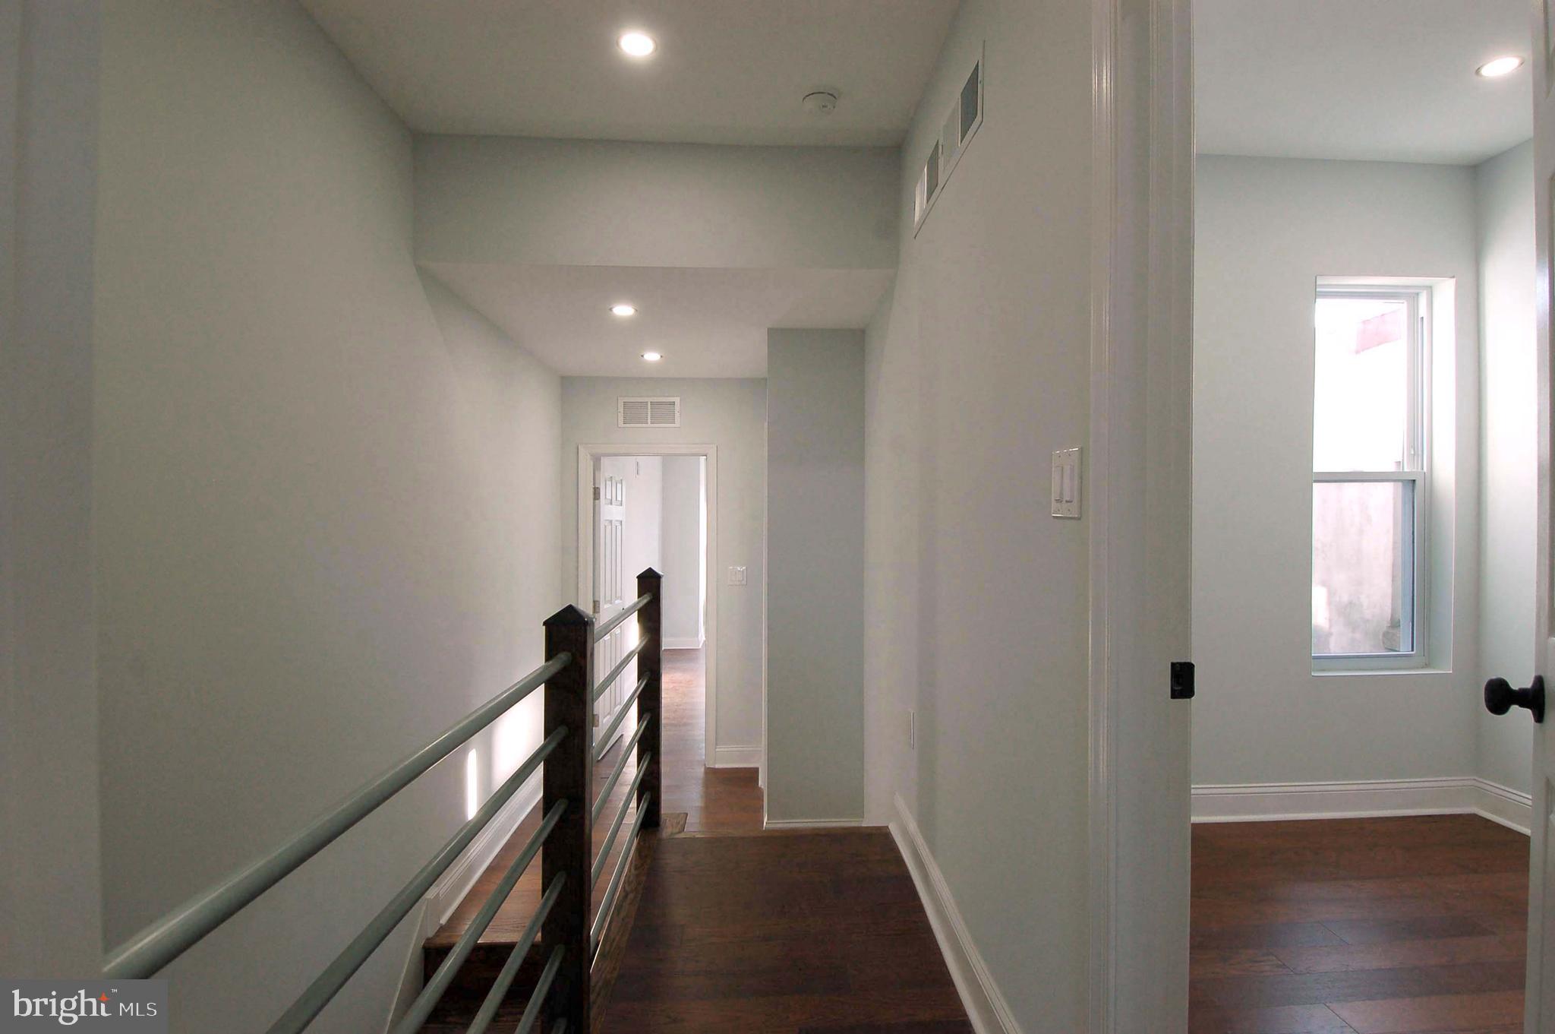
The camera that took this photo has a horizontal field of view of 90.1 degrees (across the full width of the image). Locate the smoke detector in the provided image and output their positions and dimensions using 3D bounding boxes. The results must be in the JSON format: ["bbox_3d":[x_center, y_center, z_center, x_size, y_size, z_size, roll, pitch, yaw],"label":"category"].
[{"bbox_3d":[0.142,-1.352,2.565,0.125,0.042,0.125,0,0,-2],"label":"smoke detector"}]

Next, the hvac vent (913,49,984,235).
[{"bbox_3d":[0.464,-1.030,2.220,0.020,0.196,0.785,0,0,-2],"label":"hvac vent"}]

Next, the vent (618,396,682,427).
[{"bbox_3d":[-0.841,-0.687,5.090,0.403,0.197,0.020,0,0,-2],"label":"vent"}]

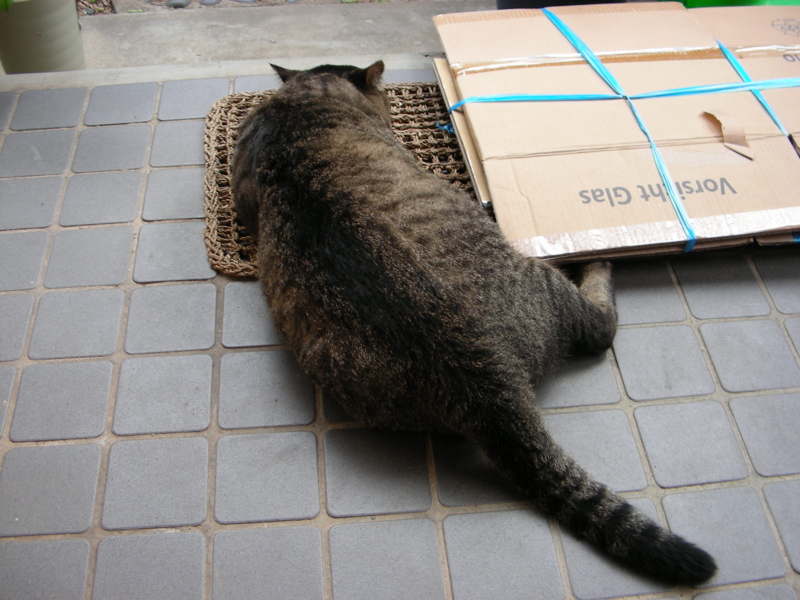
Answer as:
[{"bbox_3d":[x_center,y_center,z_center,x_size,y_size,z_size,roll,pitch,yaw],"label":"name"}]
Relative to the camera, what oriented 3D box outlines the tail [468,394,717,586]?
[{"bbox_3d":[0.158,0.162,0.733,0.243,0.080,0.066,33,54,25],"label":"tail"}]

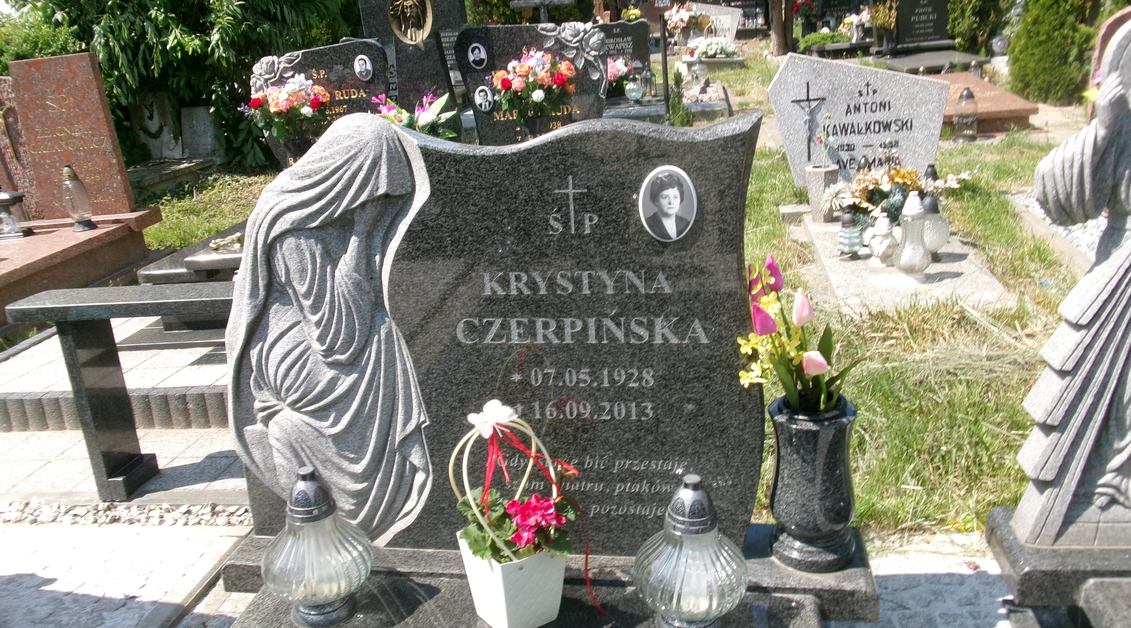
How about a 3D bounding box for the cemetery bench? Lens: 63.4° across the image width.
[{"bbox_3d":[-0.701,0.176,2.012,0.950,0.463,0.145,-1,18,10],"label":"cemetery bench"}]

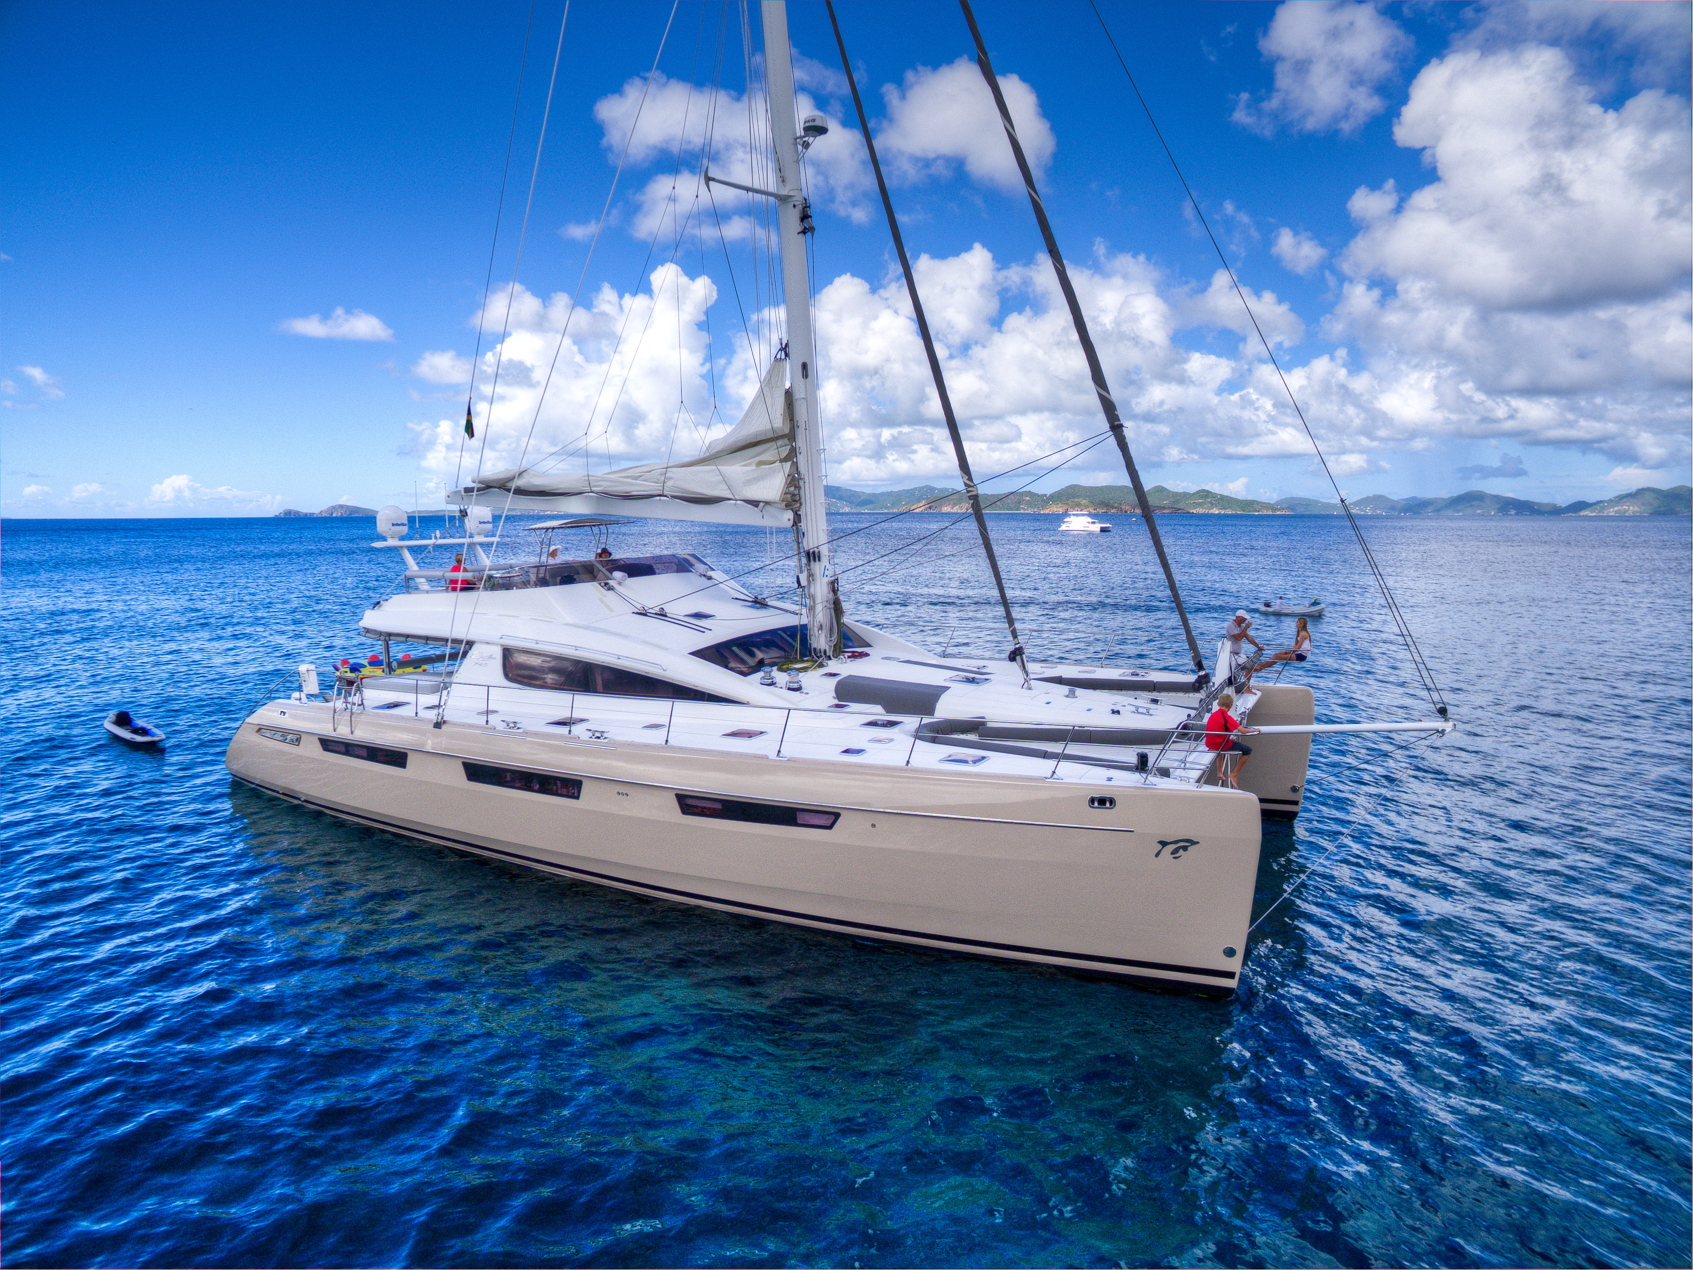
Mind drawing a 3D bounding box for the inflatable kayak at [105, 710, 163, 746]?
[{"bbox_3d":[-19.545,2.474,26.990,2.600,0.680,1.000,5,9,37],"label":"inflatable kayak"}]

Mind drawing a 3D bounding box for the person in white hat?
[{"bbox_3d":[7.554,0.324,18.522,0.700,1.600,0.530,6,9,39],"label":"person in white hat"}]

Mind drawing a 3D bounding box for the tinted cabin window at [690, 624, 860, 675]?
[{"bbox_3d":[-1.034,0.124,19.567,1.050,0.660,5.700,4,8,28],"label":"tinted cabin window"}]

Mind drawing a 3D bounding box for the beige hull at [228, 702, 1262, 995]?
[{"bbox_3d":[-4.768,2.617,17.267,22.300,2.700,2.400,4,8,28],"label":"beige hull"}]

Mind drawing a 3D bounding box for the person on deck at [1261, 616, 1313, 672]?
[{"bbox_3d":[8.534,0.180,18.951,0.980,1.050,0.450,4,8,28],"label":"person on deck"}]

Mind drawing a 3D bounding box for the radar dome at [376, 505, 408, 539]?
[{"bbox_3d":[-10.603,-2.626,22.883,0.780,0.800,0.780,4,8,28],"label":"radar dome"}]

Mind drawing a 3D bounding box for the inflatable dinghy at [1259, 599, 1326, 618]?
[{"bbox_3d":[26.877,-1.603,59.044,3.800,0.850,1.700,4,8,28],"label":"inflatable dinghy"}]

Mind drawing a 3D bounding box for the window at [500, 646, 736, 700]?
[{"bbox_3d":[-4.043,0.735,17.243,5.400,0.680,0.350,4,8,28],"label":"window"}]

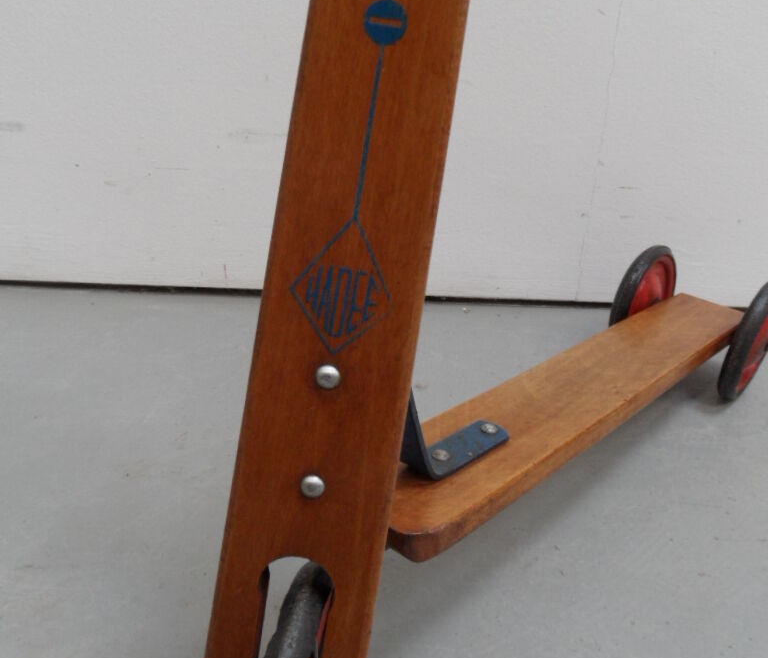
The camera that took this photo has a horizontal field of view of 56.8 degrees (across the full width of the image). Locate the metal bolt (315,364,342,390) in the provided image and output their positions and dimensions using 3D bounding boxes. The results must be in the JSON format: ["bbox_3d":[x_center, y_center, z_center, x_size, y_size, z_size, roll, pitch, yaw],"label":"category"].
[{"bbox_3d":[-0.030,0.025,0.371,0.013,0.013,0.006,9,-3,6],"label":"metal bolt"}]

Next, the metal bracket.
[{"bbox_3d":[0.049,0.056,0.547,0.032,0.113,0.174,27,32,36],"label":"metal bracket"}]

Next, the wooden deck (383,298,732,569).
[{"bbox_3d":[0.218,0.060,0.749,0.096,0.028,0.688,27,32,36],"label":"wooden deck"}]

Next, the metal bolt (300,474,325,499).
[{"bbox_3d":[-0.038,0.082,0.368,0.013,0.013,0.006,9,-3,6],"label":"metal bolt"}]

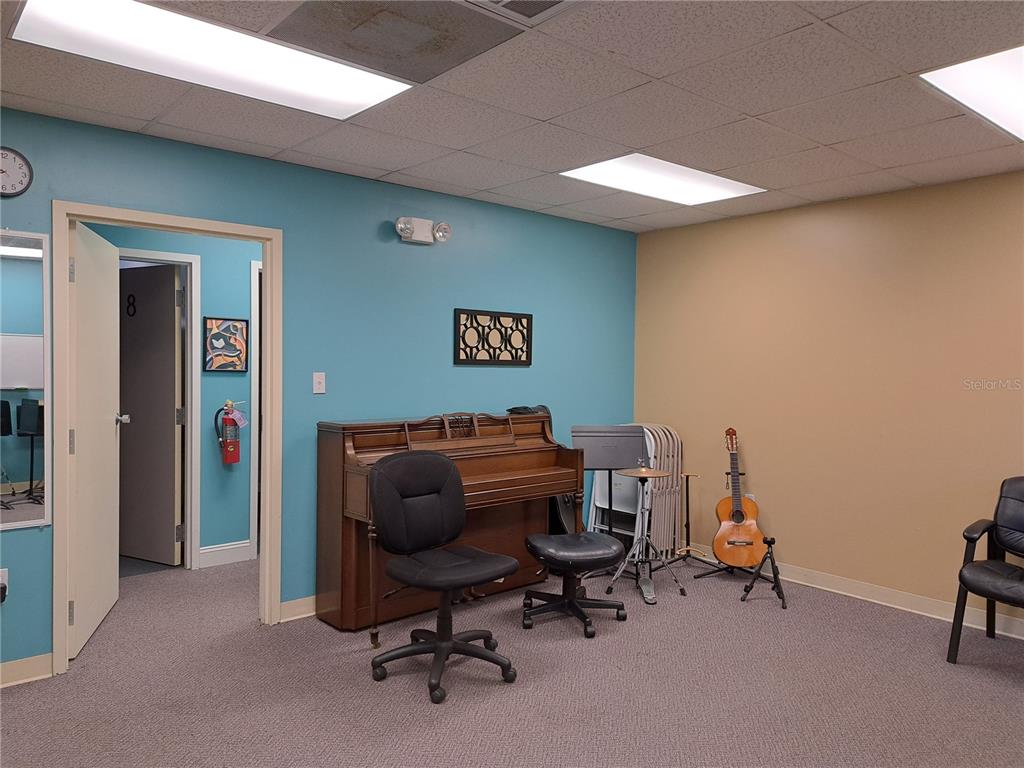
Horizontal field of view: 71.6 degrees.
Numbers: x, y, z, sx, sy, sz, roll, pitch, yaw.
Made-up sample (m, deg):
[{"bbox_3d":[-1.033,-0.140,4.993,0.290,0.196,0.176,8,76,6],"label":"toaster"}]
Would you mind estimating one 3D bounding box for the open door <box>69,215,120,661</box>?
[{"bbox_3d":[-2.150,0.247,3.659,0.045,2.020,0.870,0,2,-17],"label":"open door"}]

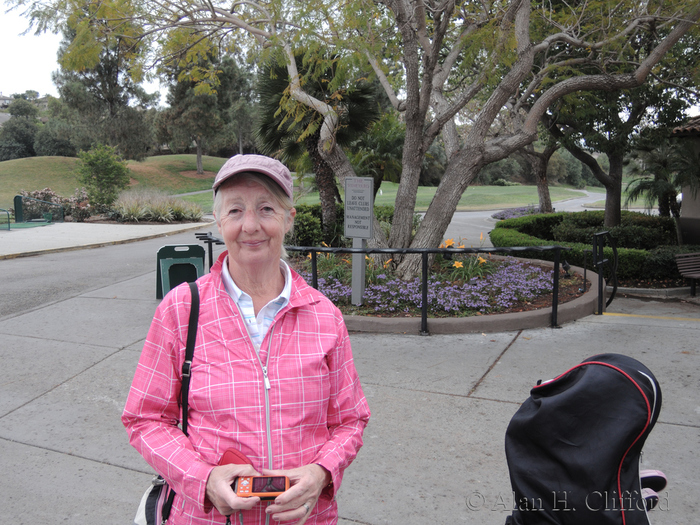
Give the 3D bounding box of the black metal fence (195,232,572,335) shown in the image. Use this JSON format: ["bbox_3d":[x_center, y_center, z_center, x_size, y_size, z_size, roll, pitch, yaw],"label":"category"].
[{"bbox_3d":[-0.138,0.207,7.884,4.825,0.874,1.467,3,7,29],"label":"black metal fence"}]

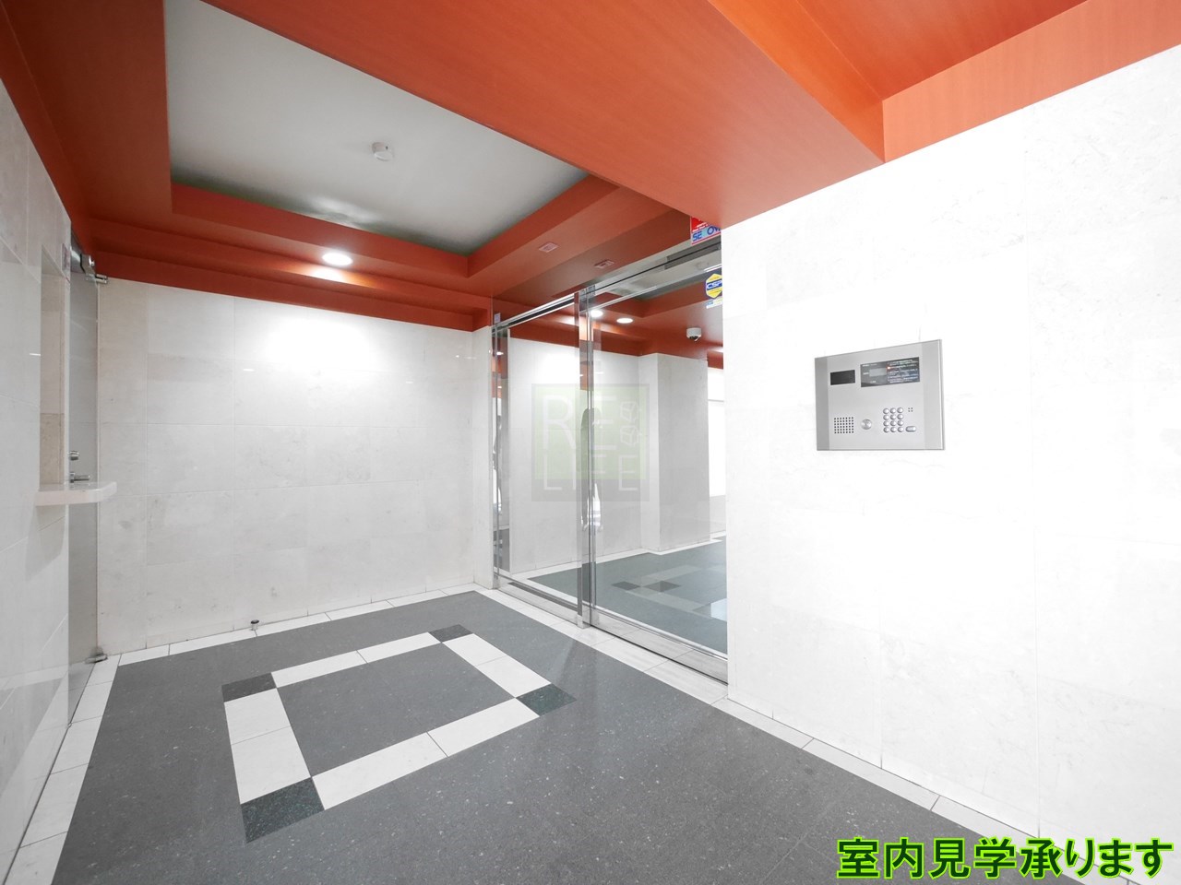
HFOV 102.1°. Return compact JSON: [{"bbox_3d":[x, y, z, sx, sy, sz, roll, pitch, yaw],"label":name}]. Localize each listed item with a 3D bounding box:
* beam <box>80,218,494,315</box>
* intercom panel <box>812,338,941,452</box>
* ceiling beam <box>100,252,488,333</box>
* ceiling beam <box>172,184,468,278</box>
[{"bbox_3d":[-1.743,-1.095,3.198,2.207,0.095,0.223,-1,0,-40],"label":"beam"},{"bbox_3d":[0.994,-0.147,1.668,0.034,0.350,0.392,0,-1,-40],"label":"intercom panel"},{"bbox_3d":[-1.835,-0.981,3.309,2.207,0.129,0.113,-1,0,-40],"label":"ceiling beam"},{"bbox_3d":[-1.506,-1.219,2.917,1.570,0.146,0.113,-1,0,-40],"label":"ceiling beam"}]

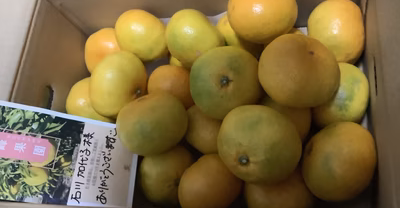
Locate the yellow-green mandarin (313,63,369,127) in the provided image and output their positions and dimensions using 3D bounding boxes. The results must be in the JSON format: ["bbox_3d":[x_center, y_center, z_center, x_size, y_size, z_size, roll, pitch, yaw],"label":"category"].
[{"bbox_3d":[0.166,-0.010,0.424,0.077,0.068,0.077,-3,68,20],"label":"yellow-green mandarin"}]

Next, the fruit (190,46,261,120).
[{"bbox_3d":[0.029,-0.023,0.405,0.081,0.073,0.081,-3,93,4],"label":"fruit"}]

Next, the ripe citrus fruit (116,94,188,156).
[{"bbox_3d":[-0.052,0.022,0.392,0.078,0.068,0.078,-3,35,21],"label":"ripe citrus fruit"}]

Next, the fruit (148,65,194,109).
[{"bbox_3d":[-0.033,-0.014,0.497,0.080,0.071,0.080,-2,70,19],"label":"fruit"}]

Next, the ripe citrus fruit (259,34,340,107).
[{"bbox_3d":[0.096,-0.032,0.345,0.078,0.068,0.078,11,59,-15],"label":"ripe citrus fruit"}]

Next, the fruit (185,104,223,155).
[{"bbox_3d":[0.019,0.029,0.464,0.080,0.071,0.080,-2,70,19],"label":"fruit"}]

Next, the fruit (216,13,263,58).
[{"bbox_3d":[0.055,-0.099,0.495,0.080,0.071,0.080,-2,70,19],"label":"fruit"}]

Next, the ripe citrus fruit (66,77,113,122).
[{"bbox_3d":[-0.154,-0.003,0.512,0.074,0.069,0.074,-3,68,20],"label":"ripe citrus fruit"}]

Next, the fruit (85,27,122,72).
[{"bbox_3d":[-0.134,-0.076,0.532,0.074,0.069,0.074,-3,68,20],"label":"fruit"}]

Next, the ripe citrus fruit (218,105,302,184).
[{"bbox_3d":[0.055,0.038,0.328,0.077,0.067,0.077,-7,110,30],"label":"ripe citrus fruit"}]

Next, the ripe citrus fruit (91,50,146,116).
[{"bbox_3d":[-0.107,-0.027,0.470,0.082,0.082,0.073,-37,40,-27],"label":"ripe citrus fruit"}]

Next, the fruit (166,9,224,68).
[{"bbox_3d":[-0.008,-0.082,0.449,0.075,0.067,0.075,-2,70,19],"label":"fruit"}]

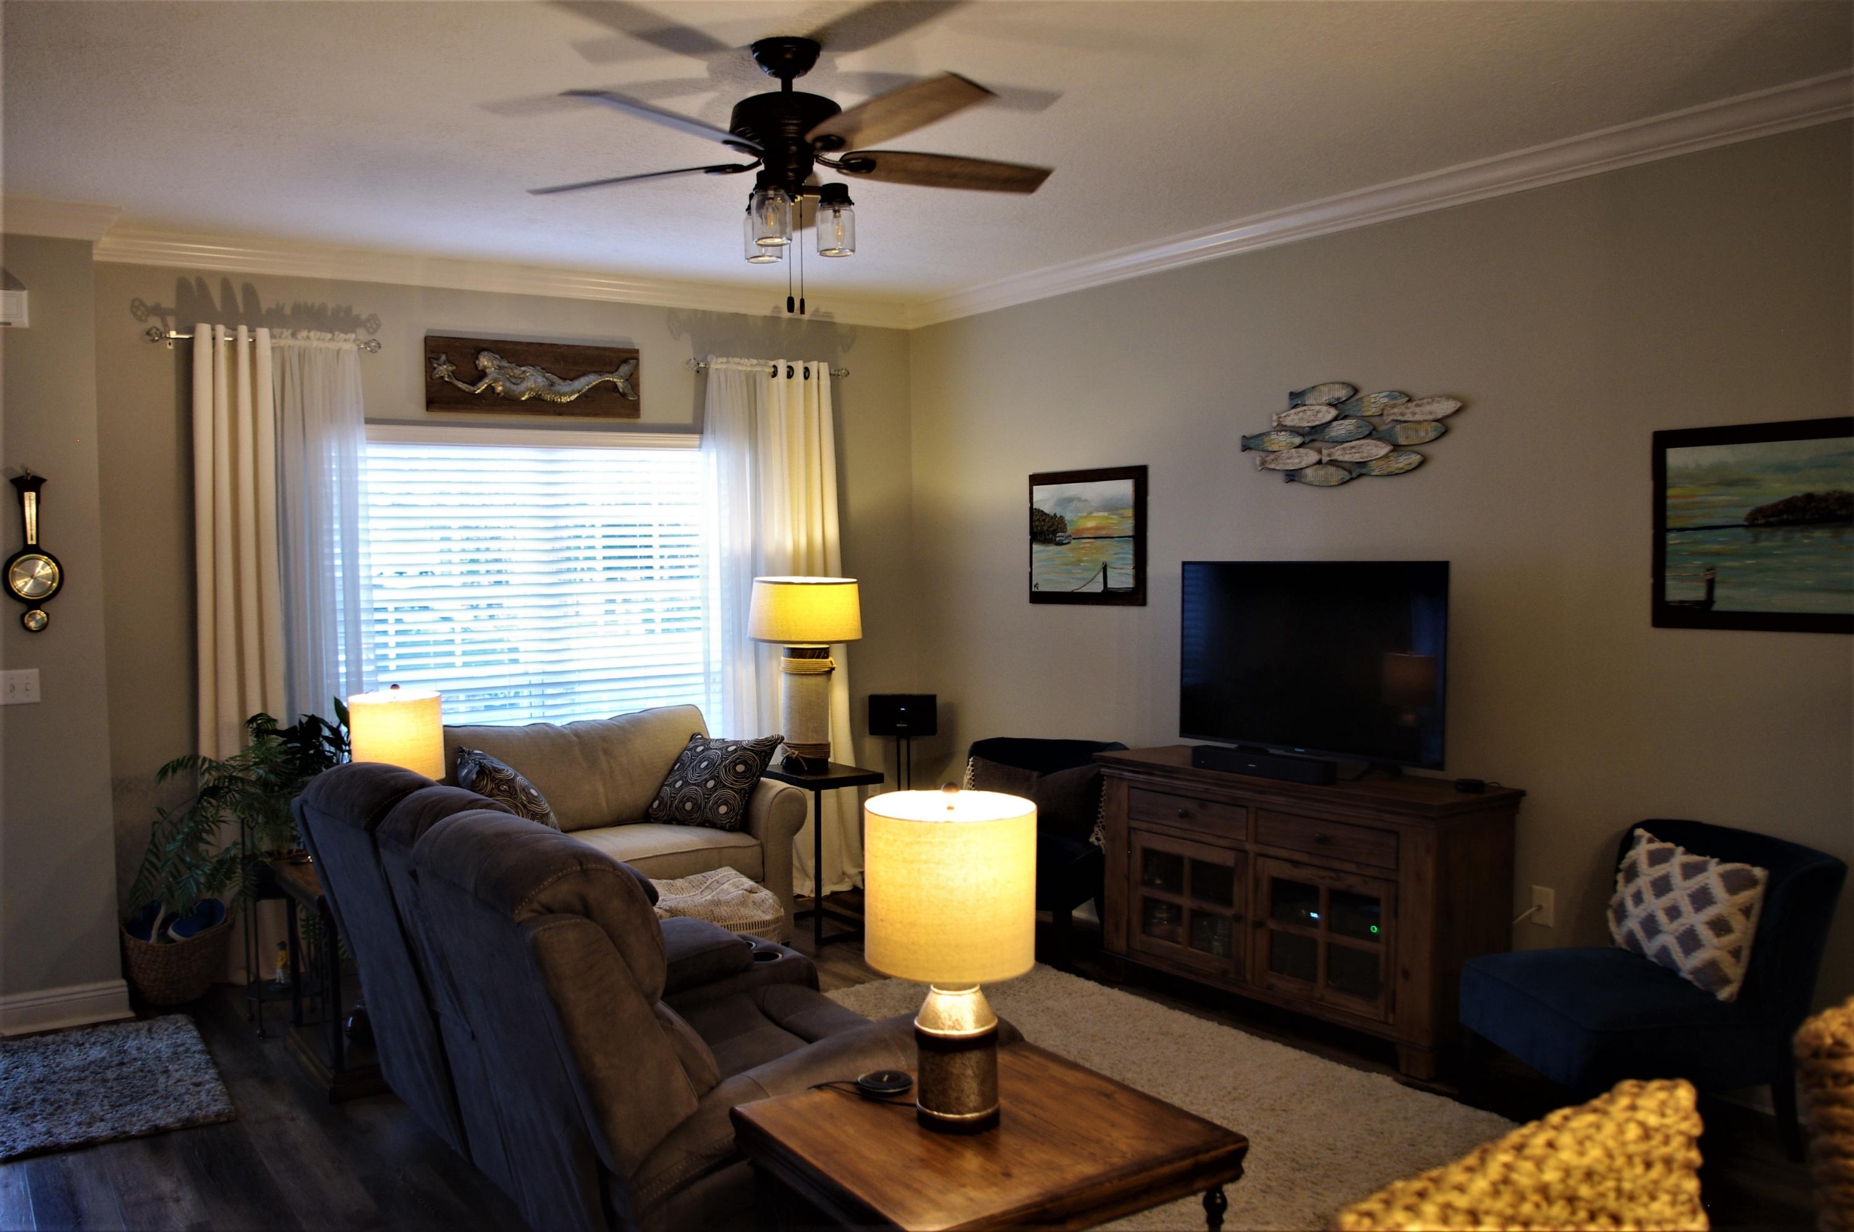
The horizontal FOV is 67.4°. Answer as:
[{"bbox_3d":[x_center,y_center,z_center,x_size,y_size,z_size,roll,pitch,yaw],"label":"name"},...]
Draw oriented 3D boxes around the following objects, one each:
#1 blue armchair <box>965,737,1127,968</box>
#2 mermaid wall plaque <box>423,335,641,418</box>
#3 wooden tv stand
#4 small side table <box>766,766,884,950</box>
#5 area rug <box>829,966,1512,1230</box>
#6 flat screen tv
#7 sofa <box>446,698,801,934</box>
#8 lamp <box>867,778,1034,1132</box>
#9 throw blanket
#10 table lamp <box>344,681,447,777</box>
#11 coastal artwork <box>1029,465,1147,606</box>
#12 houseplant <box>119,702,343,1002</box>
[{"bbox_3d":[0.388,0.906,5.379,0.660,0.790,0.700,0,3,18],"label":"blue armchair"},{"bbox_3d":[-1.623,-0.981,5.778,0.897,0.298,0.040,-3,3,-33],"label":"mermaid wall plaque"},{"bbox_3d":[1.242,0.936,4.712,0.499,0.799,1.380,-3,3,-37],"label":"wooden tv stand"},{"bbox_3d":[-0.445,0.983,5.824,0.338,0.655,0.433,-3,3,-37],"label":"small side table"},{"bbox_3d":[0.398,1.361,3.907,1.590,0.030,2.410,-3,4,-36],"label":"area rug"},{"bbox_3d":[1.263,0.137,4.684,0.070,0.639,1.102,-3,4,-36],"label":"flat screen tv"},{"bbox_3d":[-1.334,0.875,5.432,1.540,0.890,0.890,-3,4,-36],"label":"sofa"},{"bbox_3d":[0.048,0.597,2.449,0.304,0.592,0.304,-1,3,0],"label":"lamp"},{"bbox_3d":[-0.837,1.064,4.632,0.600,0.300,0.620,-3,4,-36],"label":"throw blanket"},{"bbox_3d":[-1.701,0.523,4.461,0.307,0.590,0.307,-3,3,-37],"label":"table lamp"},{"bbox_3d":[0.671,-0.328,5.850,0.030,0.564,0.706,-3,3,-37],"label":"coastal artwork"},{"bbox_3d":[-2.350,0.878,4.811,0.665,0.998,0.585,-3,3,-37],"label":"houseplant"}]

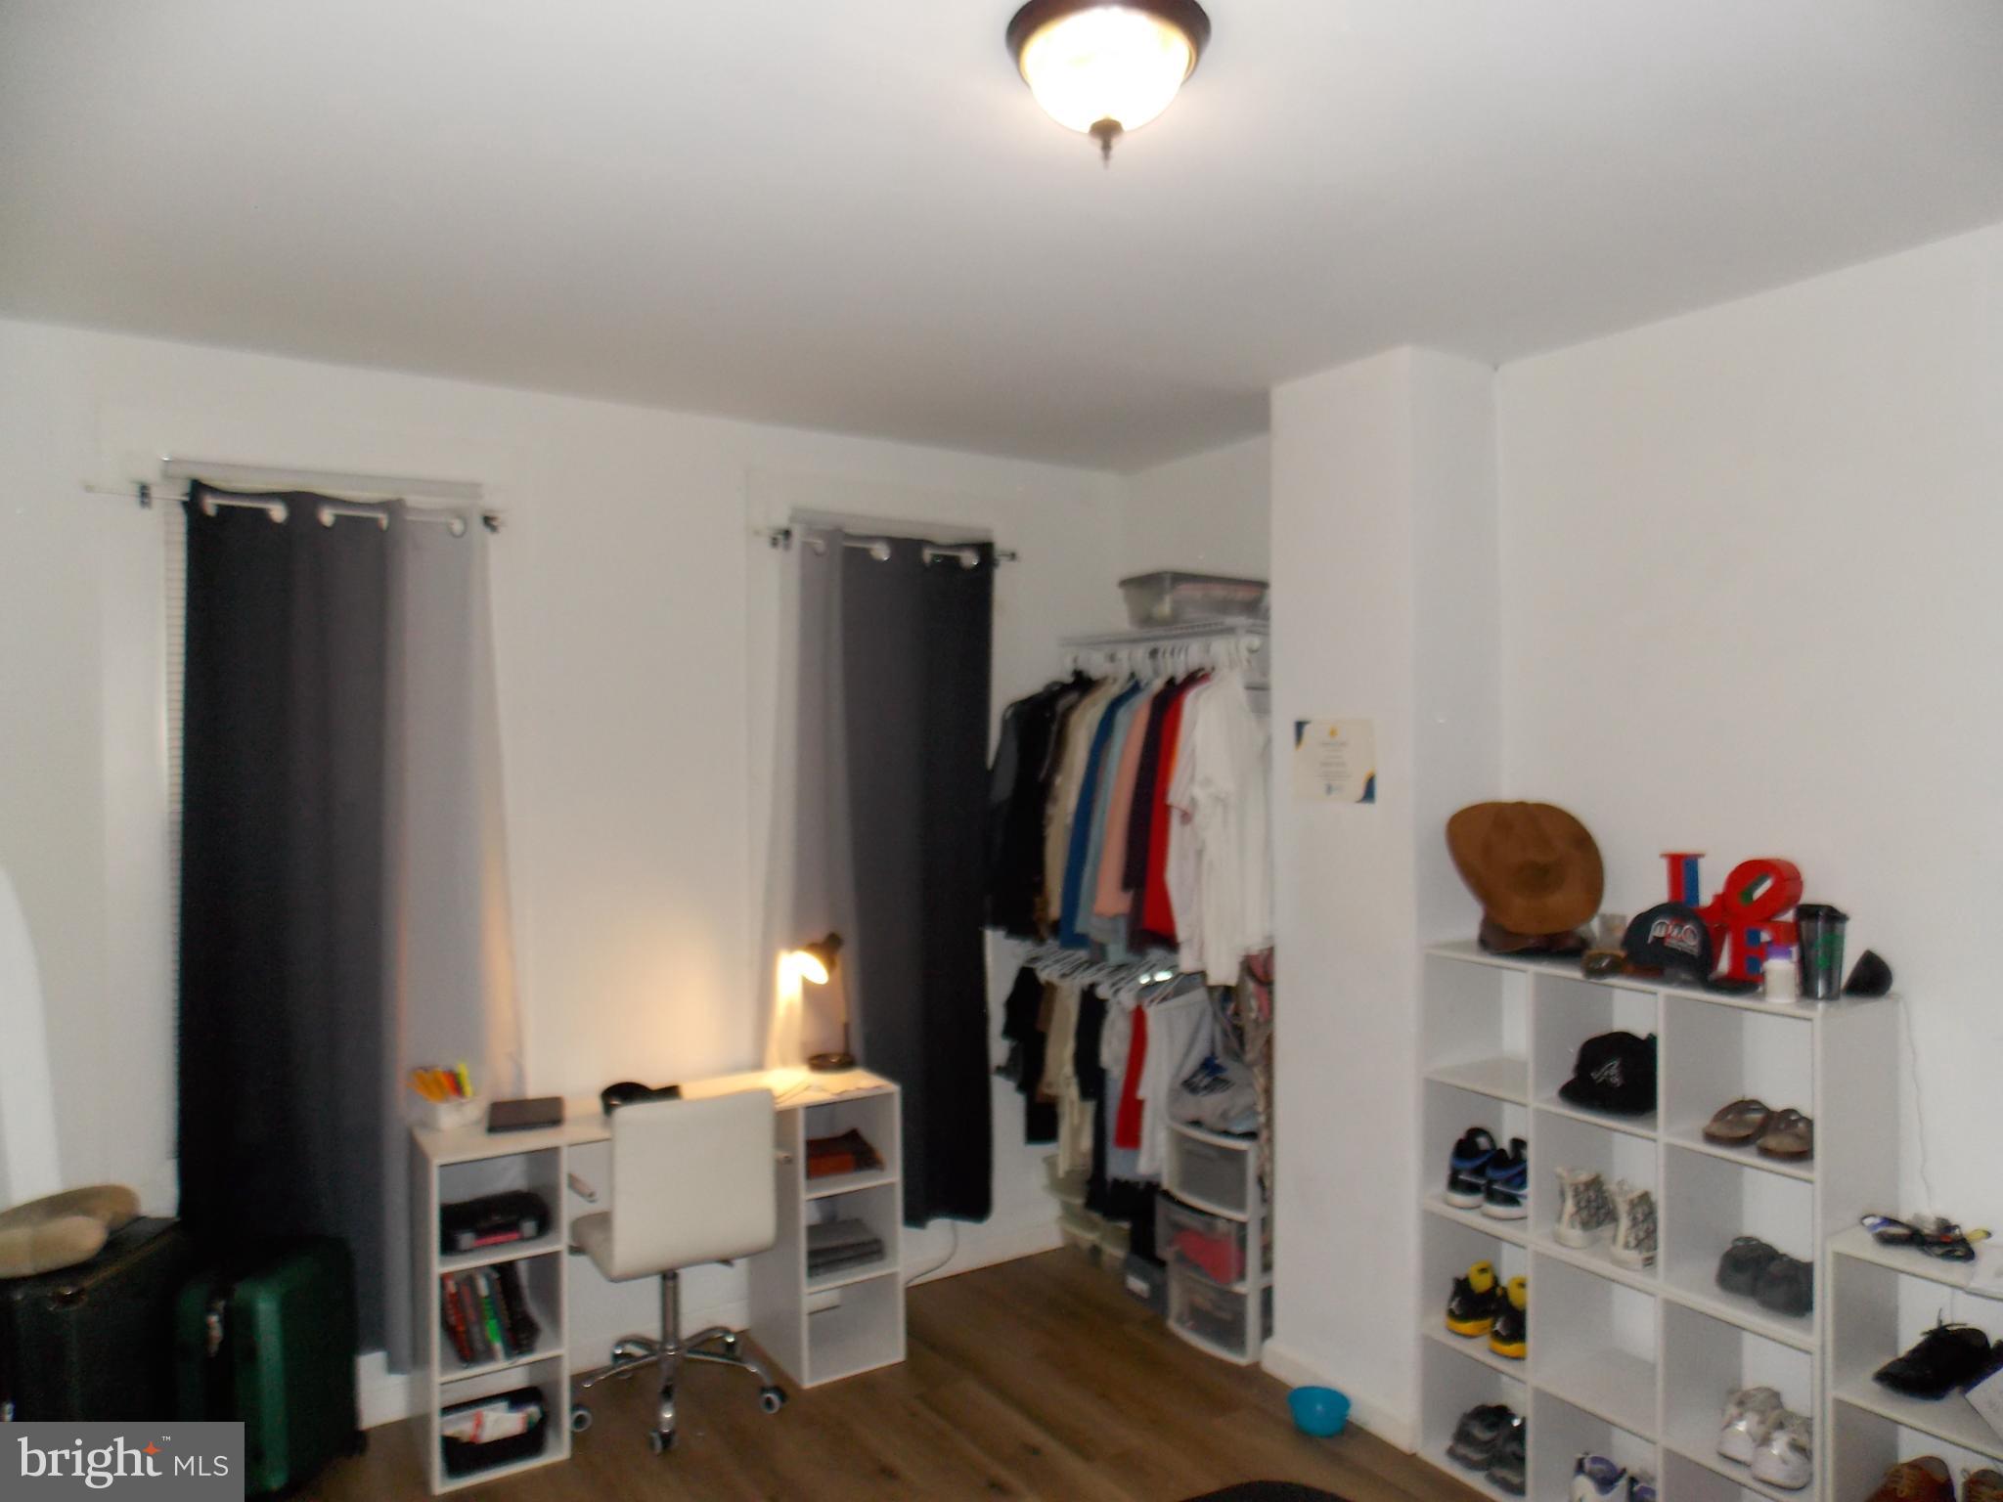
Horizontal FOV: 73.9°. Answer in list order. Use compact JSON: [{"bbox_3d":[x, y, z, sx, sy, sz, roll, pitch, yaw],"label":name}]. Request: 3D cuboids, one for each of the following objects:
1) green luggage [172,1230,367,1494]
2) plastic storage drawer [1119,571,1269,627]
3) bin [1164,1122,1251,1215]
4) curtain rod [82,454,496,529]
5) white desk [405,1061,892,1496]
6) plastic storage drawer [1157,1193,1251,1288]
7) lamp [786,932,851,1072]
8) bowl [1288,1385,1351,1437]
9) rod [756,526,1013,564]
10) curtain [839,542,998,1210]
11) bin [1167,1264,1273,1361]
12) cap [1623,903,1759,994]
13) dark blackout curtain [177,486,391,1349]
[{"bbox_3d":[-1.635,1.401,3.002,0.245,0.530,0.285,0,0,8],"label":"green luggage"},{"bbox_3d":[0.566,-0.421,3.939,0.380,0.155,0.240,0,0,-32],"label":"plastic storage drawer"},{"bbox_3d":[0.702,1.163,3.792,0.330,0.192,0.335,0,0,-32],"label":"bin"},{"bbox_3d":[-1.699,-0.590,3.255,0.900,0.060,0.100,-1,1,-33],"label":"curtain rod"},{"bbox_3d":[-0.863,1.282,3.444,1.188,0.757,0.358,0,0,-32],"label":"white desk"},{"bbox_3d":[0.662,1.362,3.768,0.325,0.180,0.315,0,0,-32],"label":"plastic storage drawer"},{"bbox_3d":[-0.518,0.734,3.897,0.200,0.400,0.140,-1,1,-38],"label":"lamp"},{"bbox_3d":[0.778,1.615,3.251,0.154,0.080,0.154,0,0,0],"label":"bowl"},{"bbox_3d":[-0.334,-0.636,4.127,0.900,0.060,0.100,-1,1,-33],"label":"rod"},{"bbox_3d":[-0.251,0.419,4.161,0.540,2.140,0.100,-1,1,-33],"label":"curtain"},{"bbox_3d":[0.715,1.591,3.892,0.360,0.200,0.320,-1,1,-34],"label":"bin"},{"bbox_3d":[1.429,0.410,2.784,0.175,0.152,0.260,-1,1,-30],"label":"cap"},{"bbox_3d":[-1.719,0.432,3.223,0.460,2.140,0.100,-1,1,-33],"label":"dark blackout curtain"}]

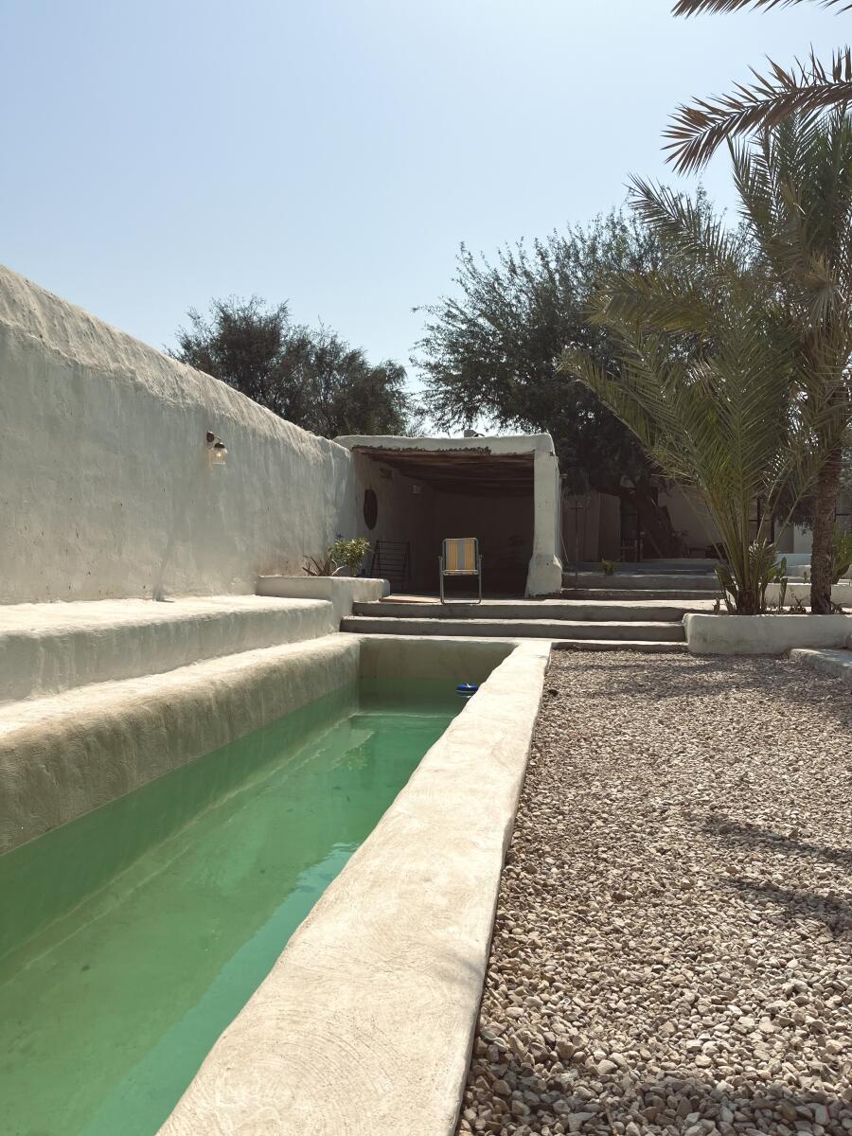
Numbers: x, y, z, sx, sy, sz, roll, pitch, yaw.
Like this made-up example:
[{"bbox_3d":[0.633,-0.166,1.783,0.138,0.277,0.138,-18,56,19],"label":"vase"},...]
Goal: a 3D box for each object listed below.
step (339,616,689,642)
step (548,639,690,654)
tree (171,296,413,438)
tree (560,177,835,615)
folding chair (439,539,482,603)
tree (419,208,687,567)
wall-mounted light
[{"bbox_3d":[0.930,0.667,9.420,3.650,0.150,0.800,0,-1,15],"label":"step"},{"bbox_3d":[1.890,0.773,8.320,1.300,0.090,0.400,0,-1,15],"label":"step"},{"bbox_3d":[-3.800,-3.700,24.000,7.200,8.000,6.800,0,-1,0],"label":"tree"},{"bbox_3d":[2.730,-1.700,8.500,2.800,4.350,2.700,0,-1,0],"label":"tree"},{"bbox_3d":[0.420,0.035,10.450,0.530,0.790,0.540,0,-1,4],"label":"folding chair"},{"bbox_3d":[2.900,-3.700,17.300,6.400,7.400,6.200,0,-1,0],"label":"tree"},{"bbox_3d":[-2.090,-1.190,8.500,0.210,0.340,0.150,0,-1,9],"label":"wall-mounted light"}]

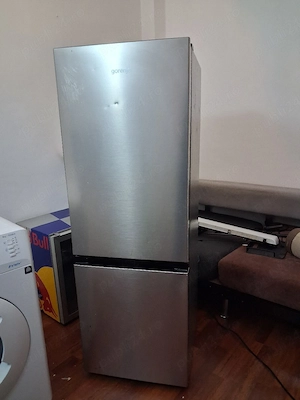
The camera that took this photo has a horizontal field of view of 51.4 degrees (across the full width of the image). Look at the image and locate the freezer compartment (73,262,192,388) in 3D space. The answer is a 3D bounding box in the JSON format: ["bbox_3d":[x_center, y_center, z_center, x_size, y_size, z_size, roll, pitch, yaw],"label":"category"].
[{"bbox_3d":[-0.028,0.562,1.813,0.561,0.626,0.561,2,15,13],"label":"freezer compartment"}]

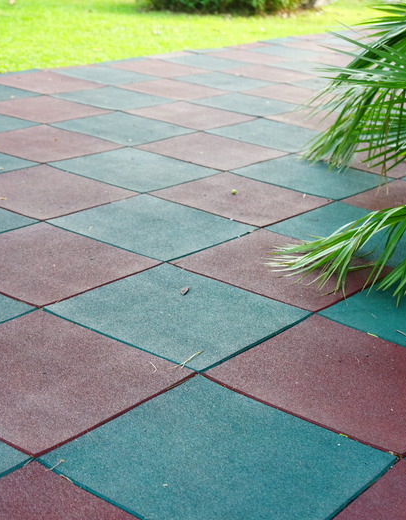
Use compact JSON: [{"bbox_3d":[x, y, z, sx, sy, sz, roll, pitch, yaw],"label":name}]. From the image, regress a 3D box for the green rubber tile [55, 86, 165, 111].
[{"bbox_3d":[-0.478,-0.857,5.013,0.500,0.030,0.500,18,24,32],"label":"green rubber tile"}]

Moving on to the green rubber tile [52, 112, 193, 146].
[{"bbox_3d":[-0.370,-0.602,4.348,0.500,0.030,0.500,18,24,32],"label":"green rubber tile"}]

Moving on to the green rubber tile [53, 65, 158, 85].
[{"bbox_3d":[-0.573,-1.099,5.619,0.500,0.030,0.500,18,24,33],"label":"green rubber tile"}]

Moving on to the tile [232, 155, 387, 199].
[{"bbox_3d":[0.445,-0.331,3.799,0.500,0.030,0.500,19,24,33],"label":"tile"}]

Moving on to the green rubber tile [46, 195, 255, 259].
[{"bbox_3d":[-0.160,-0.101,2.986,0.500,0.030,0.500,18,24,33],"label":"green rubber tile"}]

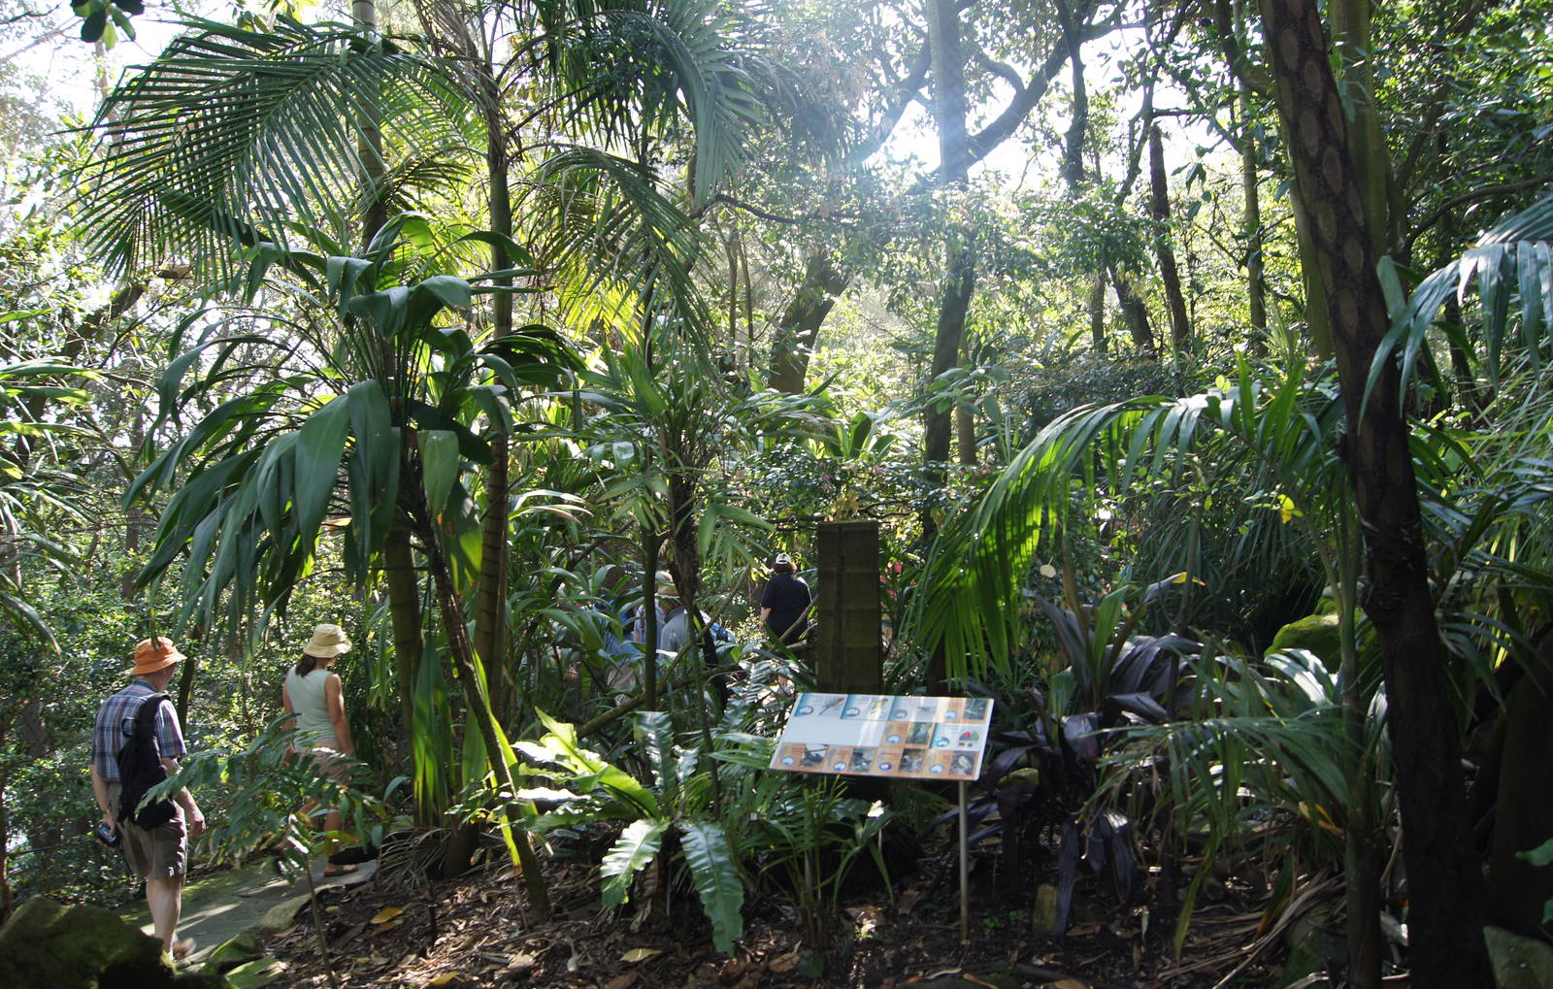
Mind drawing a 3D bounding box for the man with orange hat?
[{"bbox_3d":[-3.495,1.673,6.444,0.540,1.770,0.400,-1,-6,8],"label":"man with orange hat"}]

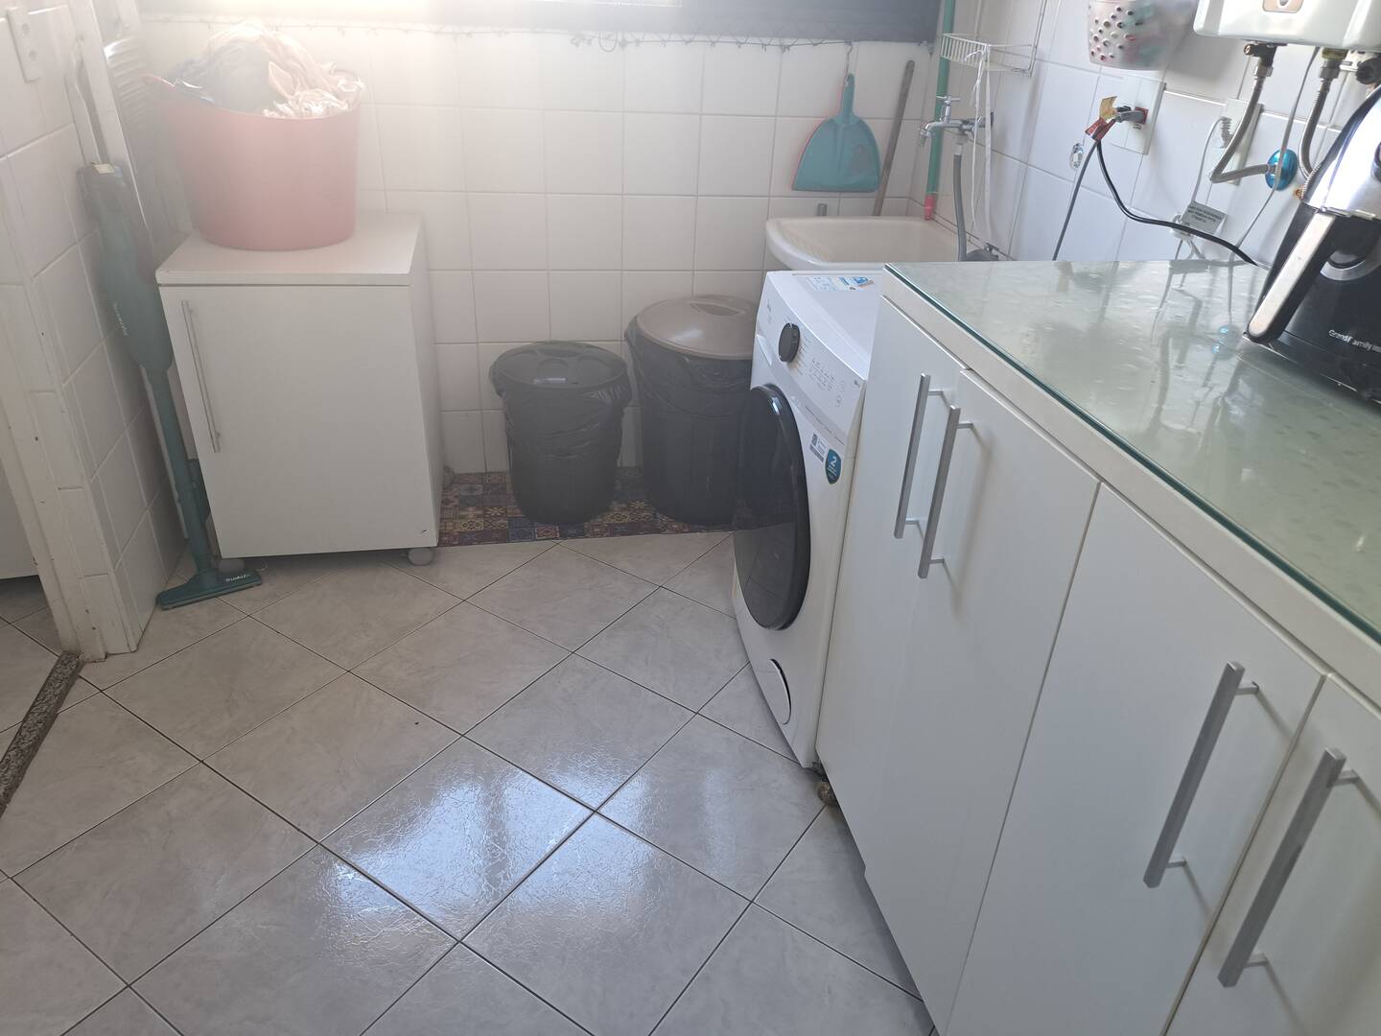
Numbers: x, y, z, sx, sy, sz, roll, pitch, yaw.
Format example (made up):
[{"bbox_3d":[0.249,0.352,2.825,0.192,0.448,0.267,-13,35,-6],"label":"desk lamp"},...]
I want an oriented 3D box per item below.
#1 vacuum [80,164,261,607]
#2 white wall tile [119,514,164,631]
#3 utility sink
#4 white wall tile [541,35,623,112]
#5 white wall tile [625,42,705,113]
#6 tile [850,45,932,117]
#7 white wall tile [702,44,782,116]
[{"bbox_3d":[-1.151,-0.256,2.073,0.230,0.950,0.140,-13,26,-26],"label":"vacuum"},{"bbox_3d":[-1.227,0.121,2.147,0.010,0.202,0.200,-3,30,-11],"label":"white wall tile"},{"bbox_3d":[0.445,-0.536,2.423,0.475,0.360,0.490,-3,30,-10],"label":"utility sink"},{"bbox_3d":[-0.265,-1.107,2.382,0.200,0.176,0.010,-3,30,-11],"label":"white wall tile"},{"bbox_3d":[-0.065,-1.128,2.437,0.200,0.185,0.010,-3,30,-11],"label":"white wall tile"},{"bbox_3d":[0.535,-1.169,2.552,0.202,0.202,0.010,-3,30,-11],"label":"tile"},{"bbox_3d":[0.132,-1.127,2.456,0.200,0.176,0.010,-3,30,-11],"label":"white wall tile"}]

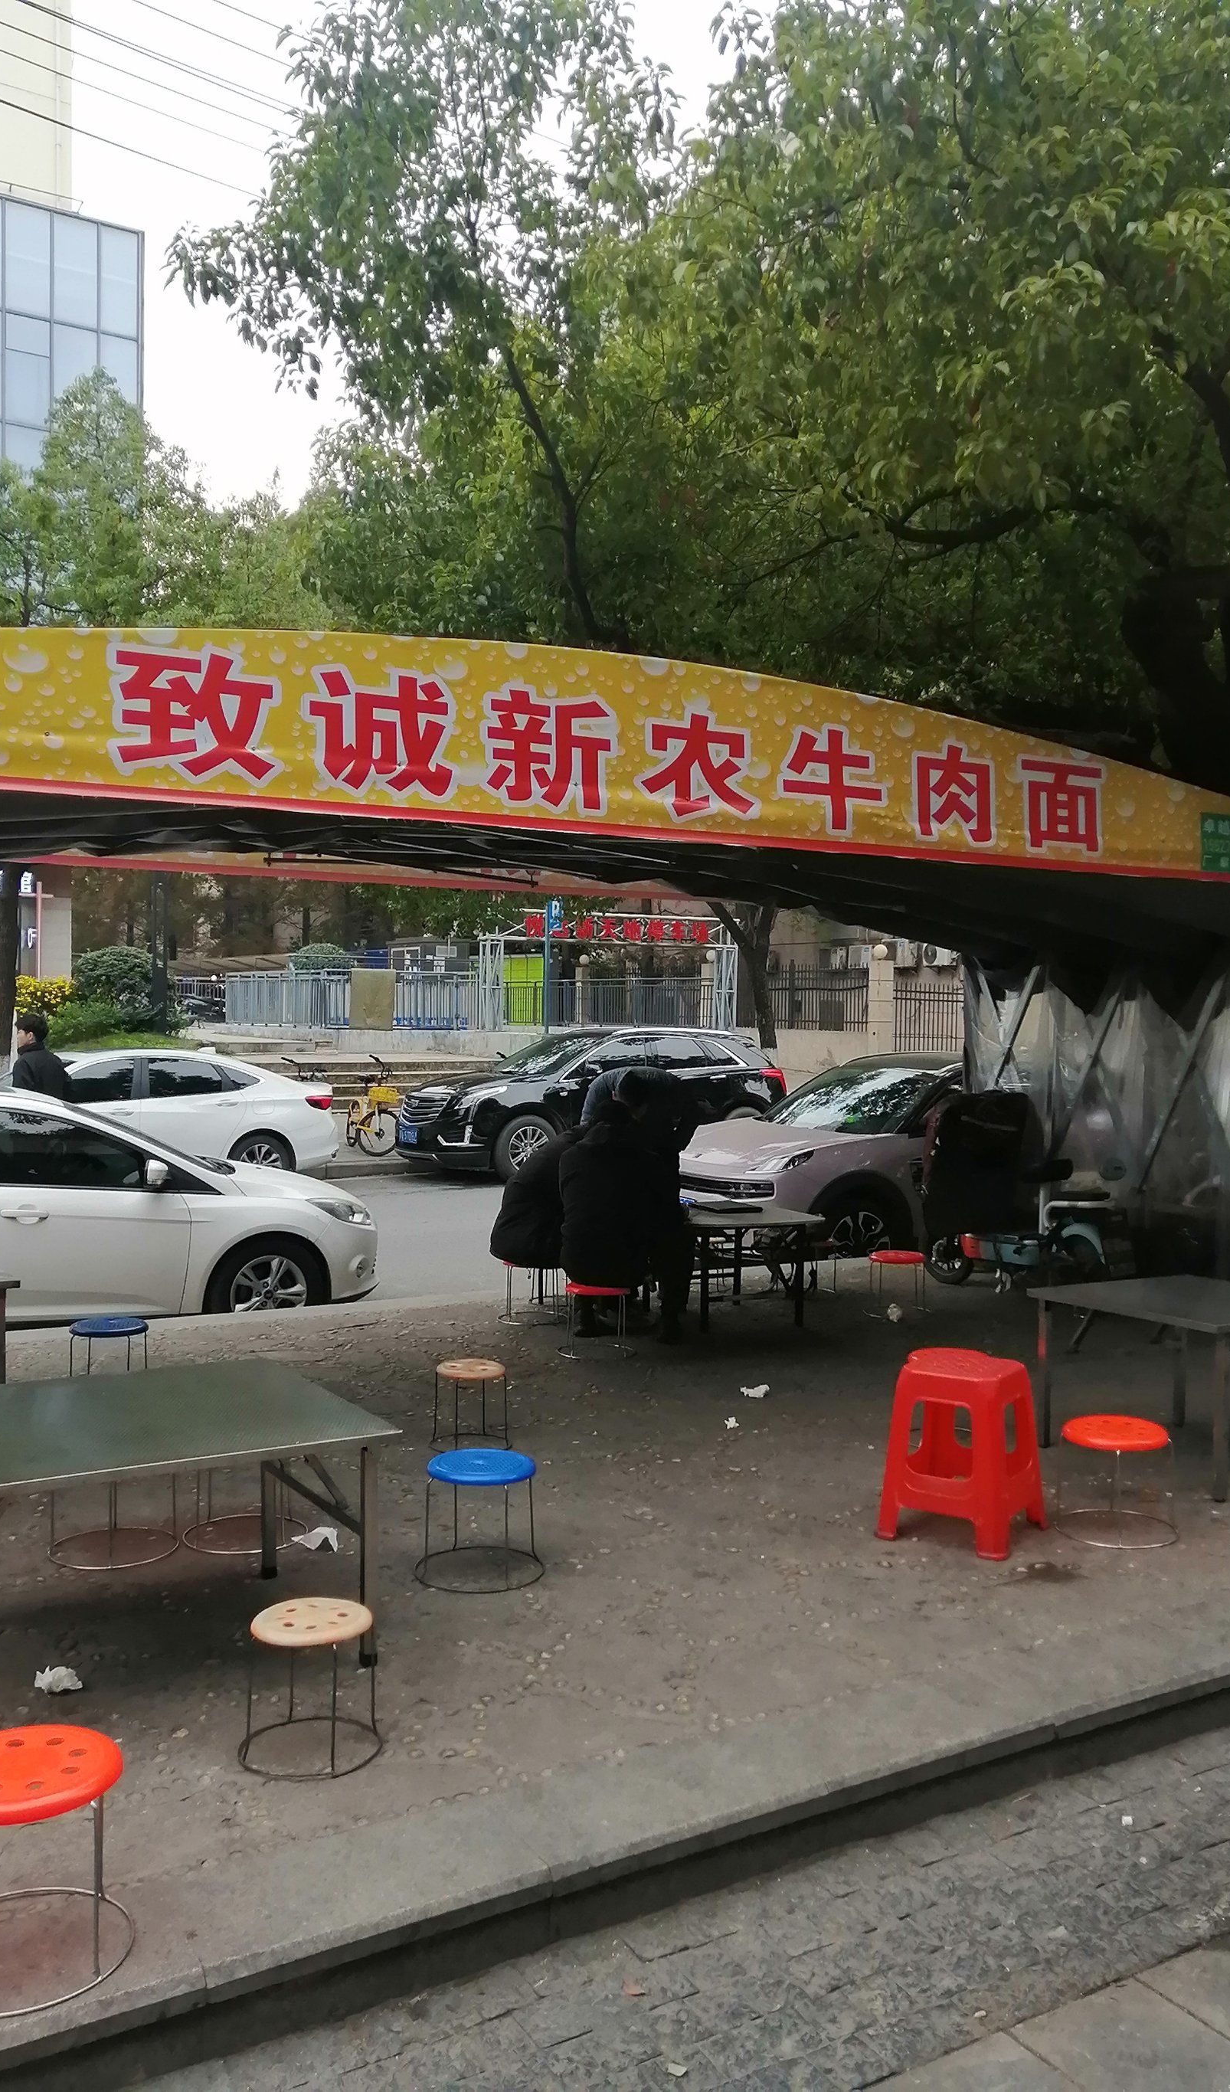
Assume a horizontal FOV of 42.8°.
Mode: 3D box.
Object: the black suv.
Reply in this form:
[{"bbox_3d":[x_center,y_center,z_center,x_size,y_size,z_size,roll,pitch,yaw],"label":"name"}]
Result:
[{"bbox_3d":[-0.181,0.632,18.414,4.810,1.680,1.910,0,1,-34],"label":"black suv"}]

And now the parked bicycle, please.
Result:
[{"bbox_3d":[-2.930,0.690,18.500,0.600,1.130,1.650,0,1,-26],"label":"parked bicycle"}]

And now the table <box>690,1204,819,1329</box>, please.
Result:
[{"bbox_3d":[0.544,1.104,7.910,0.770,0.530,0.700,1,1,-26],"label":"table"}]

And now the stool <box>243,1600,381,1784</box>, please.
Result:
[{"bbox_3d":[-0.608,1.279,3.157,0.286,0.268,0.286,1,1,0],"label":"stool"}]

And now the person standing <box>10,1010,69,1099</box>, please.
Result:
[{"bbox_3d":[-3.964,0.642,10.816,0.360,1.760,0.520,1,1,-3],"label":"person standing"}]

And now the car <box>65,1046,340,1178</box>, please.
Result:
[{"bbox_3d":[-5.063,0.696,15.766,4.600,1.470,1.800,0,1,-33],"label":"car"}]

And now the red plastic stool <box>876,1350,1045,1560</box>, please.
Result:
[{"bbox_3d":[1.035,1.192,4.641,0.385,0.487,0.385,2,1,33],"label":"red plastic stool"}]

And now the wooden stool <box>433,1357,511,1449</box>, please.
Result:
[{"bbox_3d":[-0.504,1.256,5.497,0.287,0.272,0.287,1,1,0],"label":"wooden stool"}]

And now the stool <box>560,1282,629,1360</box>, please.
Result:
[{"bbox_3d":[-0.076,1.236,7.104,0.349,0.289,0.349,1,1,0],"label":"stool"}]

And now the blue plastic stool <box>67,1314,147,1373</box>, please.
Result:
[{"bbox_3d":[-1.960,1.225,6.095,0.349,0.289,0.349,1,1,0],"label":"blue plastic stool"}]

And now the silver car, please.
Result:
[{"bbox_3d":[2.390,0.840,12.250,4.340,1.620,1.820,0,1,-30],"label":"silver car"}]

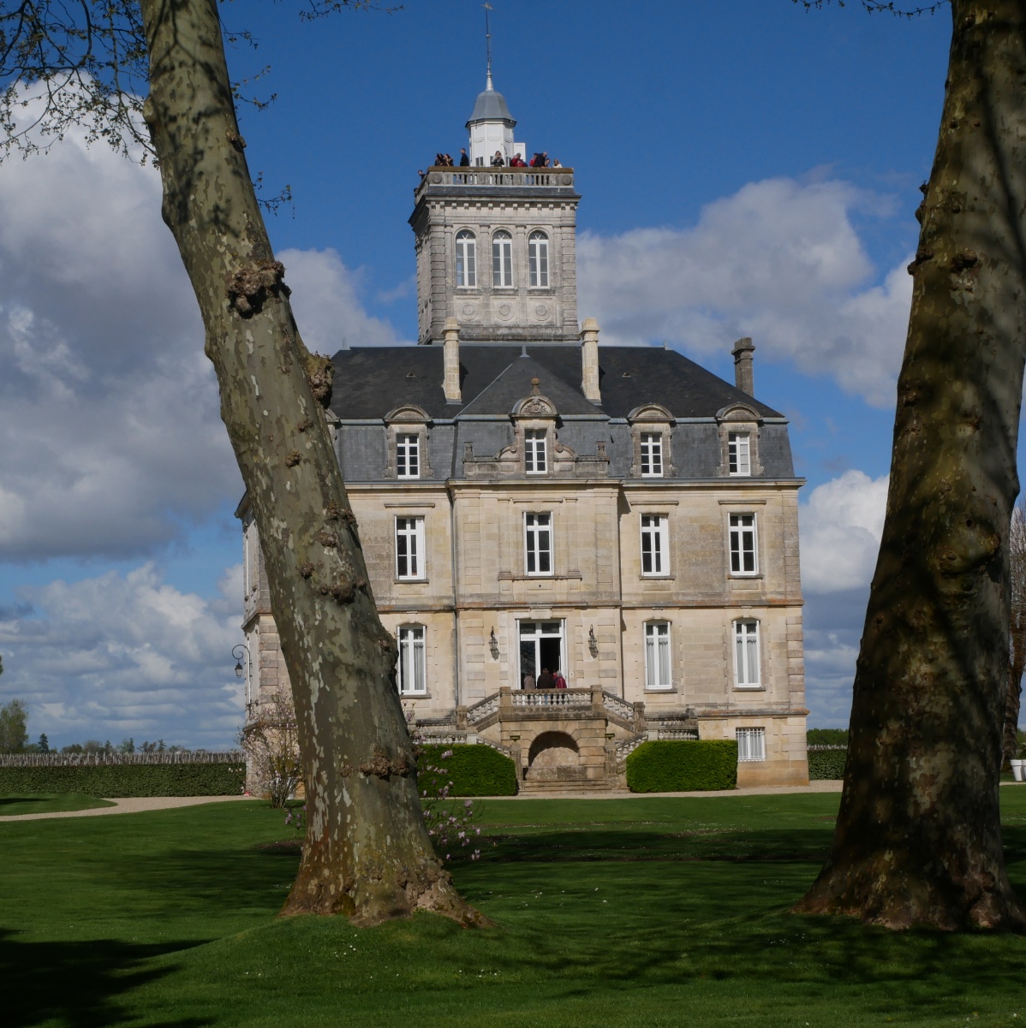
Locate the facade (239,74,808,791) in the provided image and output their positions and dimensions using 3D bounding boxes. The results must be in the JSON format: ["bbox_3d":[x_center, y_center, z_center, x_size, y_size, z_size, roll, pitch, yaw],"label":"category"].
[{"bbox_3d":[-0.233,-4.207,102.252,22.950,31.900,17.500,-1,-5,-9],"label":"facade"}]

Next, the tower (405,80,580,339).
[{"bbox_3d":[-0.922,-13.282,106.621,6.900,13.000,6.600,-1,-5,-9],"label":"tower"}]

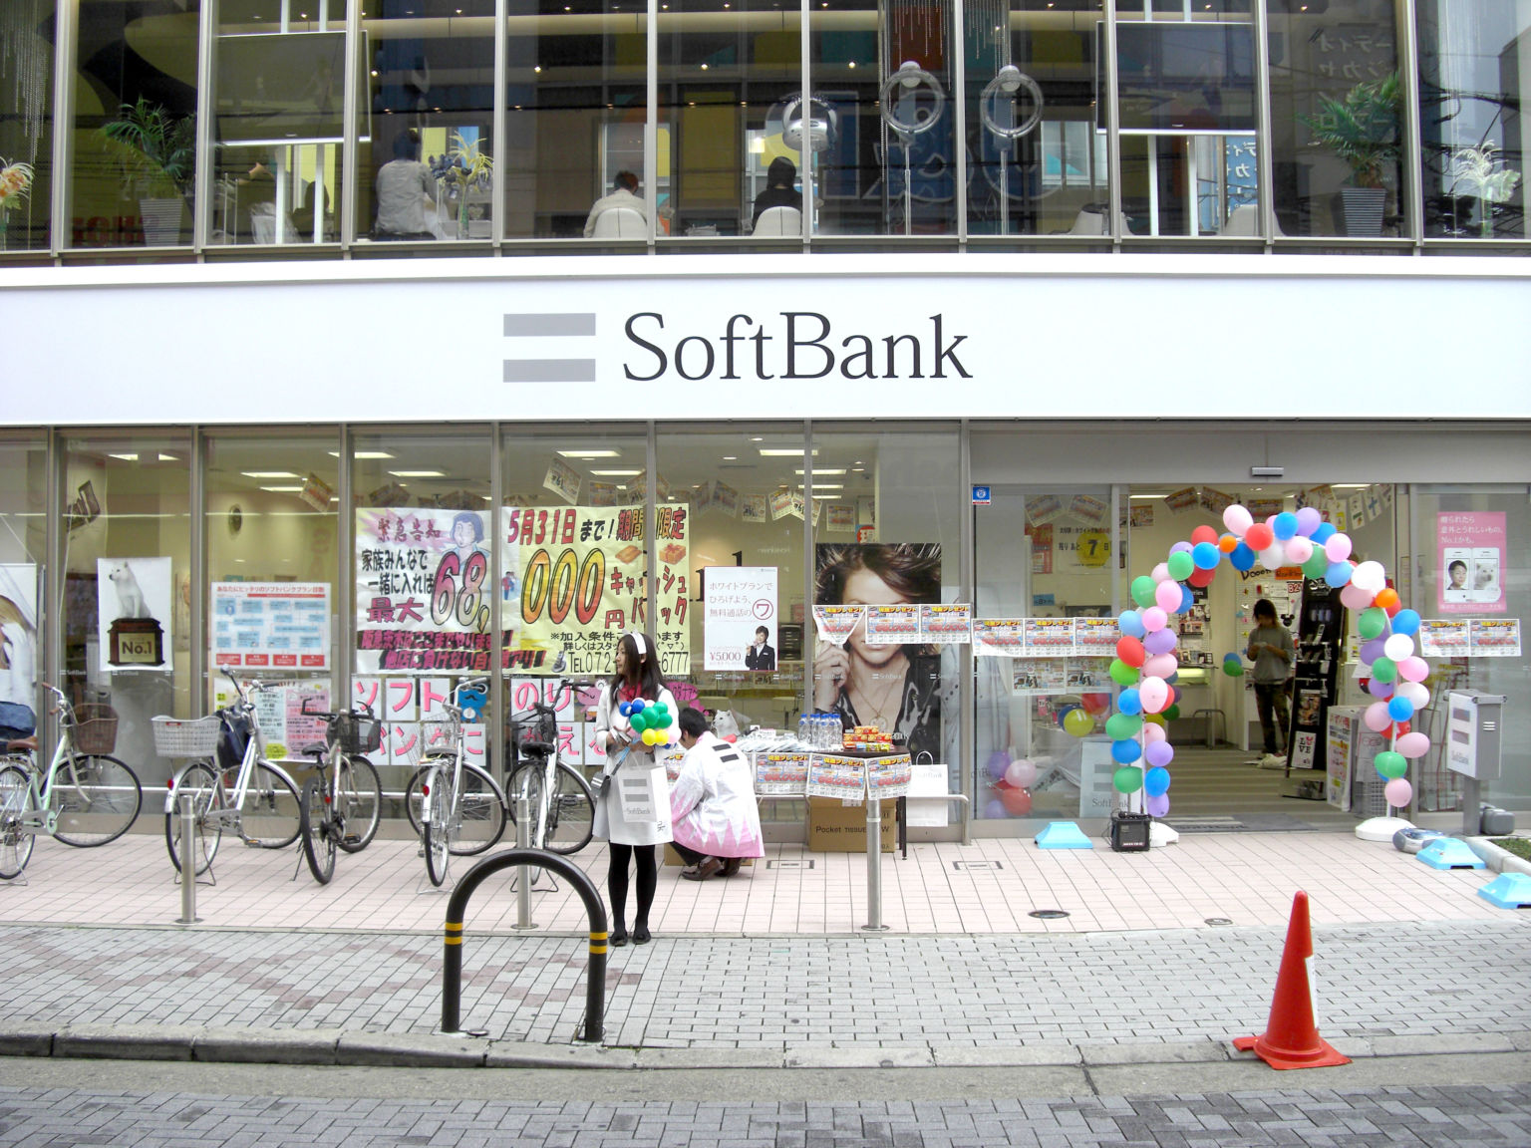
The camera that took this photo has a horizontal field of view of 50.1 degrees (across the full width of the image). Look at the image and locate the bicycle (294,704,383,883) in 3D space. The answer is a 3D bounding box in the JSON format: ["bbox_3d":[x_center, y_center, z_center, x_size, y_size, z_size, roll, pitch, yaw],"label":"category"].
[{"bbox_3d":[-2.793,1.386,10.610,0.590,1.060,1.720,0,-1,-3],"label":"bicycle"}]

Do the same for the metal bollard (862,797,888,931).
[{"bbox_3d":[0.592,1.556,8.800,0.140,0.720,0.140,0,-1,1],"label":"metal bollard"}]

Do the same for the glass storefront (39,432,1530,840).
[{"bbox_3d":[0.004,0.386,11.600,11.000,2.900,0.250,0,-1,1],"label":"glass storefront"}]

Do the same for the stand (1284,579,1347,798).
[{"bbox_3d":[4.630,0.963,13.800,0.420,1.840,0.420,-1,-2,45],"label":"stand"}]

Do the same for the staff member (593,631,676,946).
[{"bbox_3d":[-0.684,1.122,8.550,0.470,1.630,0.420,0,-1,10],"label":"staff member"}]

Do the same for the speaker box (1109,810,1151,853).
[{"bbox_3d":[2.494,1.768,11.150,0.250,0.240,0.180,0,-1,5],"label":"speaker box"}]

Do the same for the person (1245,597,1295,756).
[{"bbox_3d":[5.052,1.037,16.400,0.500,1.600,0.360,-1,-1,25],"label":"person"}]

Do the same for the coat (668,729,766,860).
[{"bbox_3d":[-0.292,1.366,10.100,0.550,0.800,0.500,1,-2,-45],"label":"coat"}]

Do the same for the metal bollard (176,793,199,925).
[{"bbox_3d":[-3.146,1.552,8.920,0.140,0.720,0.140,0,-1,1],"label":"metal bollard"}]

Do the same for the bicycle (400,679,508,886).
[{"bbox_3d":[-2.094,1.340,10.440,0.670,1.160,1.650,0,-1,-1],"label":"bicycle"}]

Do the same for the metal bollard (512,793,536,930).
[{"bbox_3d":[-1.303,1.549,8.850,0.140,0.720,0.140,0,-1,1],"label":"metal bollard"}]

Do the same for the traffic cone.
[{"bbox_3d":[2.211,1.652,6.830,0.375,0.690,0.390,2,0,-13],"label":"traffic cone"}]

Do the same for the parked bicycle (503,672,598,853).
[{"bbox_3d":[-1.460,1.340,10.476,0.600,1.160,1.680,0,-1,4],"label":"parked bicycle"}]

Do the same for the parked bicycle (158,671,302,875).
[{"bbox_3d":[-3.487,1.313,10.708,0.600,1.200,1.800,0,-1,11],"label":"parked bicycle"}]

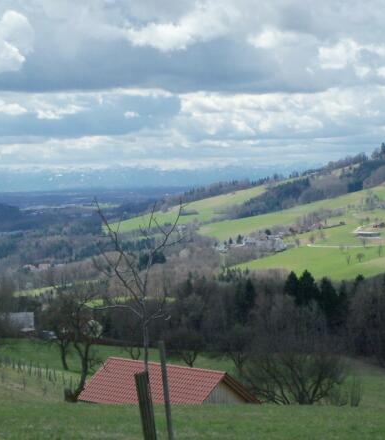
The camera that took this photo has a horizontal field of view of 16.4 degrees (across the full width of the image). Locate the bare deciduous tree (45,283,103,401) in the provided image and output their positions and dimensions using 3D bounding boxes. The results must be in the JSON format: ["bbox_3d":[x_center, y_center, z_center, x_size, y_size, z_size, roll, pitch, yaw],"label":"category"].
[{"bbox_3d":[-6.600,6.800,75.000,3.300,6.600,3.300,0,1,-5],"label":"bare deciduous tree"}]

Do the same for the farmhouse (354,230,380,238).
[{"bbox_3d":[196.000,16.200,1500.000,31.500,9.000,14.000,0,1,6],"label":"farmhouse"}]

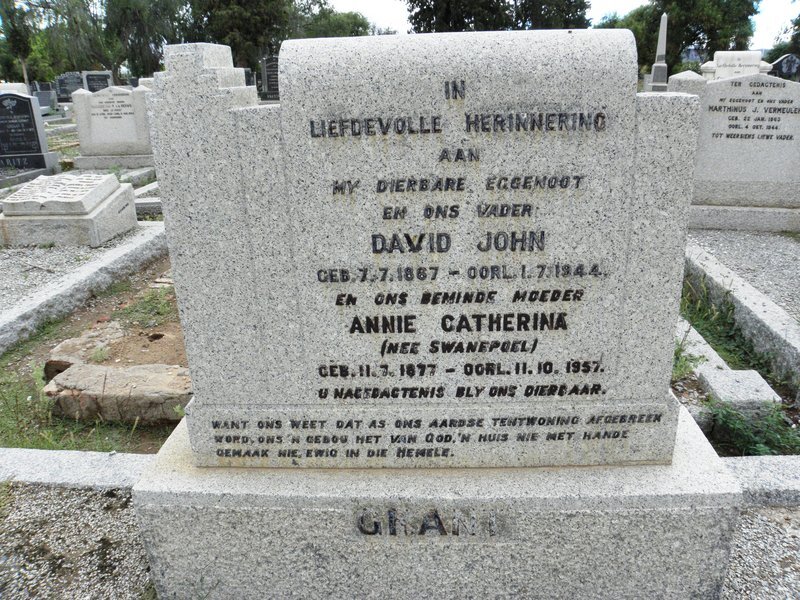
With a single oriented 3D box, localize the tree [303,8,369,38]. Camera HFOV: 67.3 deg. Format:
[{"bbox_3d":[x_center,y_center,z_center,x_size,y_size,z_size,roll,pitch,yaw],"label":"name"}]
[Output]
[{"bbox_3d":[-3.503,-13.605,34.249,4.150,5.350,3.940,-3,20,-5],"label":"tree"}]

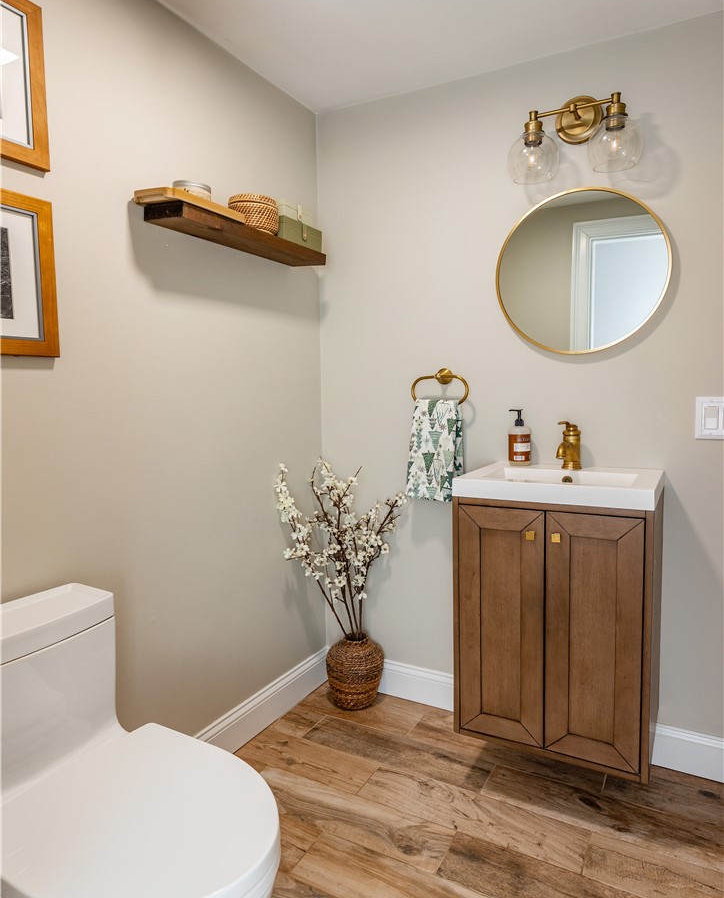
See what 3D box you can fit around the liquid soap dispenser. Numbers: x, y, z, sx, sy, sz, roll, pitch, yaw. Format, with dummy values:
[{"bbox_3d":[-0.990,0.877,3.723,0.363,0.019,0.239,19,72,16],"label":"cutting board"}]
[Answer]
[{"bbox_3d":[0.518,-0.035,1.784,0.068,0.186,0.066,0,5,16],"label":"liquid soap dispenser"}]

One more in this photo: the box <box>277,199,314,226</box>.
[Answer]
[{"bbox_3d":[-0.254,-0.789,1.867,0.095,0.060,0.155,1,5,30],"label":"box"}]

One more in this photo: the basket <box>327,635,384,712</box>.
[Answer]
[{"bbox_3d":[-0.024,0.845,2.082,0.222,0.248,0.222,-1,5,0],"label":"basket"}]

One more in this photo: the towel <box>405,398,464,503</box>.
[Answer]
[{"bbox_3d":[0.258,0.003,1.938,0.225,0.375,0.070,1,5,31],"label":"towel"}]

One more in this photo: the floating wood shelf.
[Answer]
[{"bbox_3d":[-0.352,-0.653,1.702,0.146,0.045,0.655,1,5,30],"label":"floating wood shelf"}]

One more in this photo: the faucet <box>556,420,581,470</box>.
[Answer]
[{"bbox_3d":[0.622,-0.009,1.631,0.062,0.152,0.165,1,5,31],"label":"faucet"}]

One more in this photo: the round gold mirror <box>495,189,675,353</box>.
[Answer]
[{"bbox_3d":[0.668,-0.546,1.671,0.505,0.505,0.030,1,5,31],"label":"round gold mirror"}]

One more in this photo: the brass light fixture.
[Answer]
[{"bbox_3d":[0.613,-0.927,1.584,0.370,0.270,0.172,1,5,31],"label":"brass light fixture"}]

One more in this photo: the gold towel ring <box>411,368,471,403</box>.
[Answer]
[{"bbox_3d":[0.279,-0.220,1.911,0.220,0.132,0.075,1,5,31],"label":"gold towel ring"}]

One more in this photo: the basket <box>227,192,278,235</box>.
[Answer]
[{"bbox_3d":[-0.340,-0.729,1.729,0.152,0.102,0.152,-1,5,0],"label":"basket"}]

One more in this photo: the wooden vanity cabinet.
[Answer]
[{"bbox_3d":[0.583,0.464,1.596,0.500,0.684,0.401,1,5,31],"label":"wooden vanity cabinet"}]

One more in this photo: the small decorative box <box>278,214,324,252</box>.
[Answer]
[{"bbox_3d":[-0.249,-0.726,1.864,0.125,0.074,0.205,1,5,30],"label":"small decorative box"}]

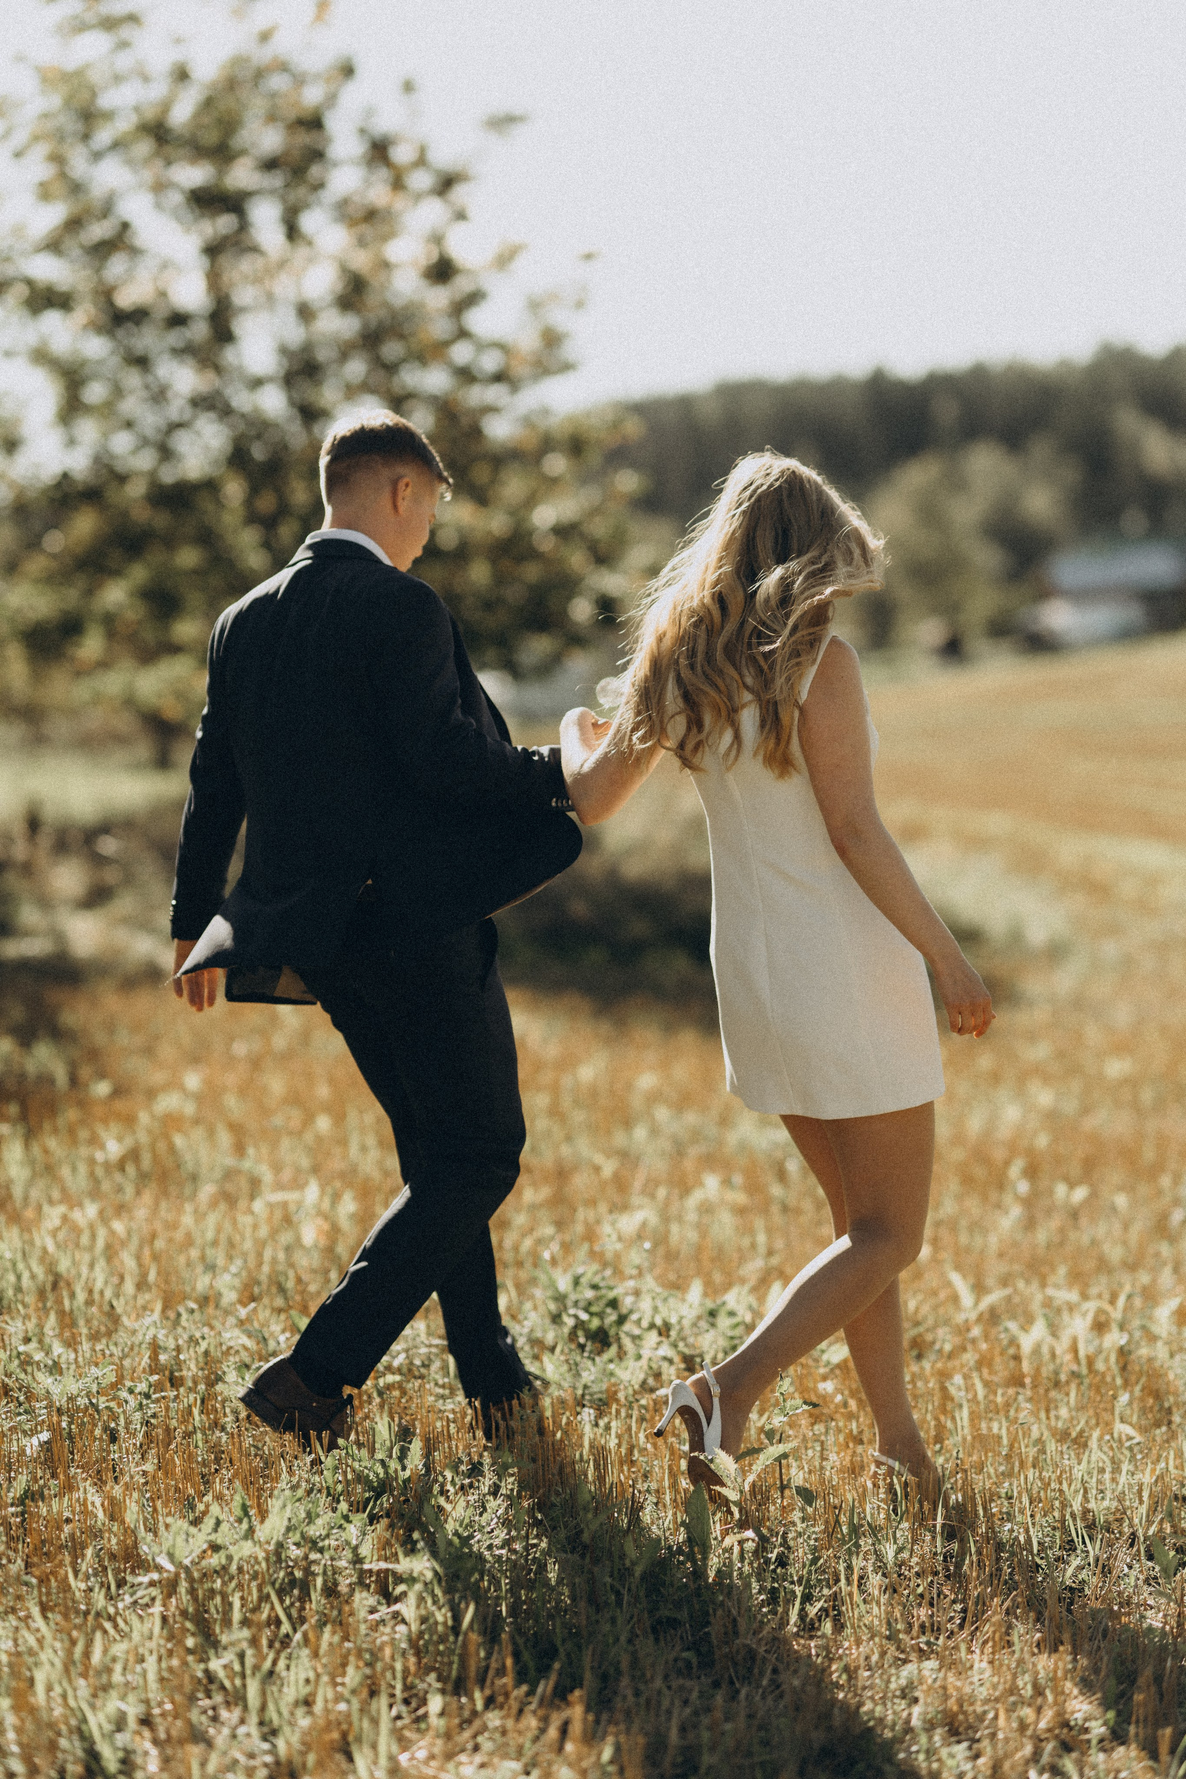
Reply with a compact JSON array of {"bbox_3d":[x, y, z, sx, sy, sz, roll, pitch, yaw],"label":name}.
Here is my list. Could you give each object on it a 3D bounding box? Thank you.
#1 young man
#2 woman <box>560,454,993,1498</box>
[{"bbox_3d":[-0.360,0.074,7.080,0.710,1.750,0.590,-3,4,-44],"label":"young man"},{"bbox_3d":[0.280,0.142,6.750,0.700,1.670,0.590,-3,4,-42],"label":"woman"}]

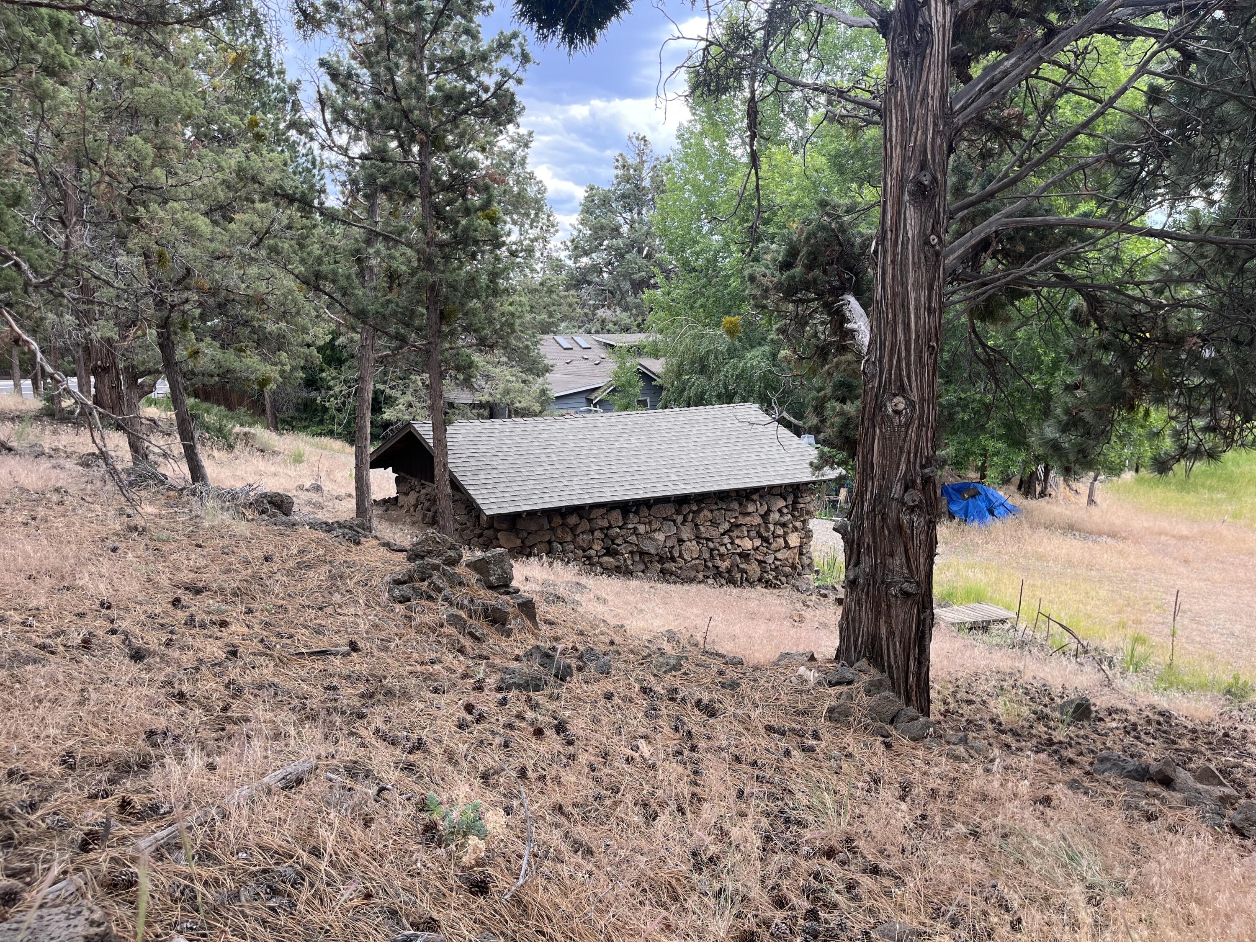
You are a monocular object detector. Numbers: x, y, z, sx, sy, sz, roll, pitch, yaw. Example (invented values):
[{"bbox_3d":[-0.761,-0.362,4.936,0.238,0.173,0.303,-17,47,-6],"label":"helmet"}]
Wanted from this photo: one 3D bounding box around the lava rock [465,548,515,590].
[{"bbox_3d":[-1.119,0.779,7.600,0.360,0.270,0.330,-2,10,-9],"label":"lava rock"}]

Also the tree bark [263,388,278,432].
[{"bbox_3d":[-10.616,-1.806,28.000,0.360,1.380,0.360,-4,11,-21],"label":"tree bark"}]

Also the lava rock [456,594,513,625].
[{"bbox_3d":[-1.365,1.310,8.900,0.500,0.270,0.380,2,9,0],"label":"lava rock"}]

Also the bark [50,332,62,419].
[{"bbox_3d":[-16.359,-2.738,27.000,0.300,2.500,0.300,-3,10,-31],"label":"bark"}]

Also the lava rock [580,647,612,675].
[{"bbox_3d":[-0.213,1.251,6.200,0.205,0.140,0.180,0,10,-2],"label":"lava rock"}]

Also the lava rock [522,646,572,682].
[{"bbox_3d":[-0.606,1.461,7.150,0.370,0.240,0.280,2,9,0],"label":"lava rock"}]

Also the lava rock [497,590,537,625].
[{"bbox_3d":[-0.850,1.045,7.200,0.270,0.210,0.240,-1,10,-7],"label":"lava rock"}]

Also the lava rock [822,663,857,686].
[{"bbox_3d":[1.704,1.644,7.600,0.270,0.130,0.190,4,9,13],"label":"lava rock"}]

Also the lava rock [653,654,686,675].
[{"bbox_3d":[0.282,1.322,6.450,0.210,0.110,0.180,0,10,3],"label":"lava rock"}]

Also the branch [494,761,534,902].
[{"bbox_3d":[-0.445,1.344,3.699,0.136,0.070,1.286,8,2,-10],"label":"branch"}]

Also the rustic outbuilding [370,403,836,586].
[{"bbox_3d":[-0.463,0.547,17.863,7.629,3.330,5.256,-5,11,-35],"label":"rustic outbuilding"}]

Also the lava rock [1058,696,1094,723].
[{"bbox_3d":[4.217,2.245,8.900,0.330,0.210,0.250,6,10,26],"label":"lava rock"}]

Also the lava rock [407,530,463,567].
[{"bbox_3d":[-2.157,0.868,10.500,0.580,0.360,0.450,2,9,0],"label":"lava rock"}]

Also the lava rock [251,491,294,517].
[{"bbox_3d":[-4.481,0.415,11.900,0.500,0.290,0.420,-2,10,-21],"label":"lava rock"}]

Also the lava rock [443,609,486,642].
[{"bbox_3d":[-1.147,1.081,6.600,0.270,0.180,0.220,-2,10,-10],"label":"lava rock"}]

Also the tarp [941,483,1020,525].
[{"bbox_3d":[10.470,0.947,28.000,2.250,1.100,1.700,5,9,21],"label":"tarp"}]

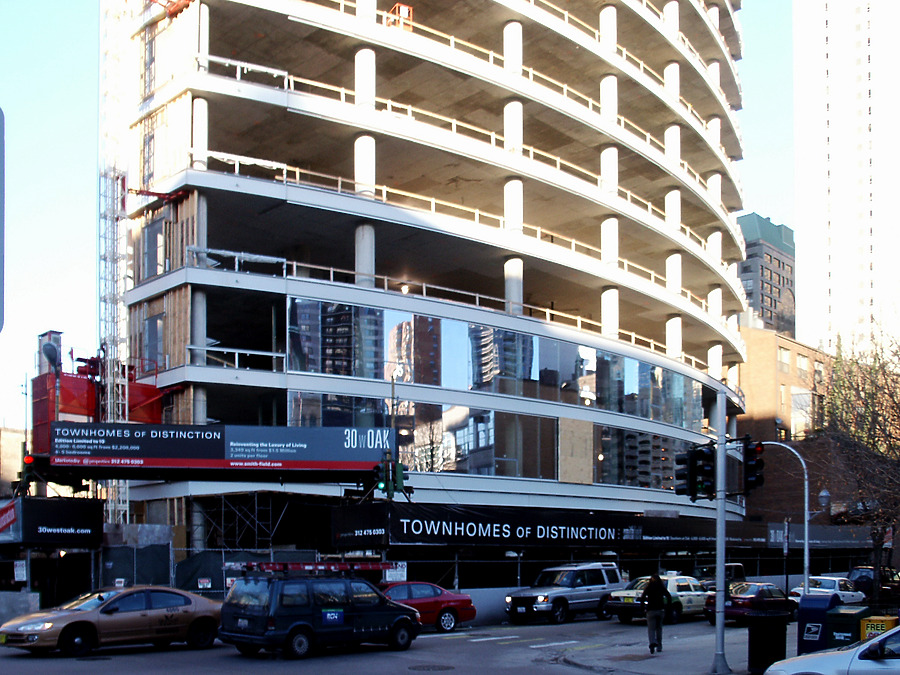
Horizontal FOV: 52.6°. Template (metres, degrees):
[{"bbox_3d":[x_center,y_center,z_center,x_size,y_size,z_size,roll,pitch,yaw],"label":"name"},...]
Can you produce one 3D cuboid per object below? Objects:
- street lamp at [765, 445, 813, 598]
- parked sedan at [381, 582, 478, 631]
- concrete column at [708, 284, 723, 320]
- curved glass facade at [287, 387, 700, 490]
[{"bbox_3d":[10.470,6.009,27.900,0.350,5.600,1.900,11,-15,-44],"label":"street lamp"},{"bbox_3d":[-1.613,7.493,25.300,1.850,1.460,5.050,-8,-12,43],"label":"parked sedan"},{"bbox_3d":[15.551,-1.581,53.300,0.800,2.950,0.800,-8,-12,43],"label":"concrete column"},{"bbox_3d":[4.260,4.750,38.400,24.500,2.750,1.900,9,-14,-40],"label":"curved glass facade"}]

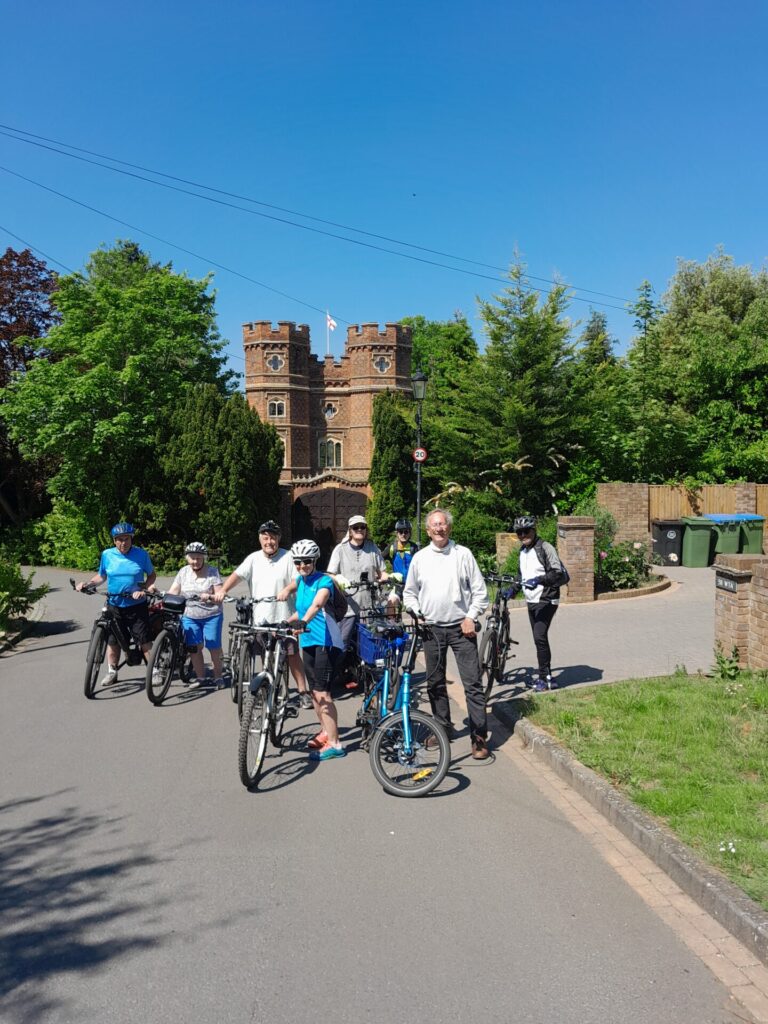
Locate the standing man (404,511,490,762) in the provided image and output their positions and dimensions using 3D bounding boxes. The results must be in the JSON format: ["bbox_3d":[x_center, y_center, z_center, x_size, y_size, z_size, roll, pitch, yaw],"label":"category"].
[{"bbox_3d":[0.450,0.850,5.730,0.620,1.760,0.400,0,1,6],"label":"standing man"}]

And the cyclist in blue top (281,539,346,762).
[{"bbox_3d":[-0.520,1.000,5.930,0.480,1.600,0.480,-1,2,-44],"label":"cyclist in blue top"}]

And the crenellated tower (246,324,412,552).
[{"bbox_3d":[-3.650,-4.450,52.000,10.400,14.600,7.500,0,1,-5],"label":"crenellated tower"}]

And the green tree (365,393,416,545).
[{"bbox_3d":[0.250,-1.200,30.000,2.000,6.800,2.000,0,1,0],"label":"green tree"}]

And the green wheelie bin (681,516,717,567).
[{"bbox_3d":[6.790,0.650,17.270,0.580,1.080,0.740,0,1,6],"label":"green wheelie bin"}]

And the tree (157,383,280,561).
[{"bbox_3d":[-5.600,-1.050,27.500,4.500,6.600,4.400,0,1,0],"label":"tree"}]

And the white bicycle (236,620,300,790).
[{"bbox_3d":[-0.770,1.210,5.450,0.600,1.030,1.740,0,1,3],"label":"white bicycle"}]

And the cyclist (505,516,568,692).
[{"bbox_3d":[1.530,0.900,7.920,0.560,1.740,0.540,-1,2,-44],"label":"cyclist"}]

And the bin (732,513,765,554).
[{"bbox_3d":[7.620,0.600,16.700,0.560,1.070,0.700,0,1,0],"label":"bin"}]

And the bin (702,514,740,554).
[{"bbox_3d":[7.660,0.600,18.150,0.580,1.080,0.740,0,1,0],"label":"bin"}]

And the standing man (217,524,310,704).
[{"bbox_3d":[-1.120,0.930,7.330,0.860,1.700,0.580,0,1,7],"label":"standing man"}]

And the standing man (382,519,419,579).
[{"bbox_3d":[0.260,0.950,11.100,0.580,1.720,0.480,0,1,2],"label":"standing man"}]

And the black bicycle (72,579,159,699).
[{"bbox_3d":[-2.600,1.220,8.030,0.680,1.100,1.800,0,1,19],"label":"black bicycle"}]

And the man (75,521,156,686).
[{"bbox_3d":[-2.800,0.940,8.350,0.800,1.710,0.550,0,1,6],"label":"man"}]

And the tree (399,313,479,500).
[{"bbox_3d":[3.000,-4.000,44.000,5.500,13.500,5.500,0,1,0],"label":"tree"}]

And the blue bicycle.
[{"bbox_3d":[0.030,1.170,5.360,0.580,1.120,1.580,0,1,-13],"label":"blue bicycle"}]

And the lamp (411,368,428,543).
[{"bbox_3d":[1.020,-1.060,23.000,0.460,6.000,0.460,0,1,0],"label":"lamp"}]

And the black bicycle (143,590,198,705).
[{"bbox_3d":[-2.060,1.280,7.880,0.650,1.040,1.780,0,1,3],"label":"black bicycle"}]

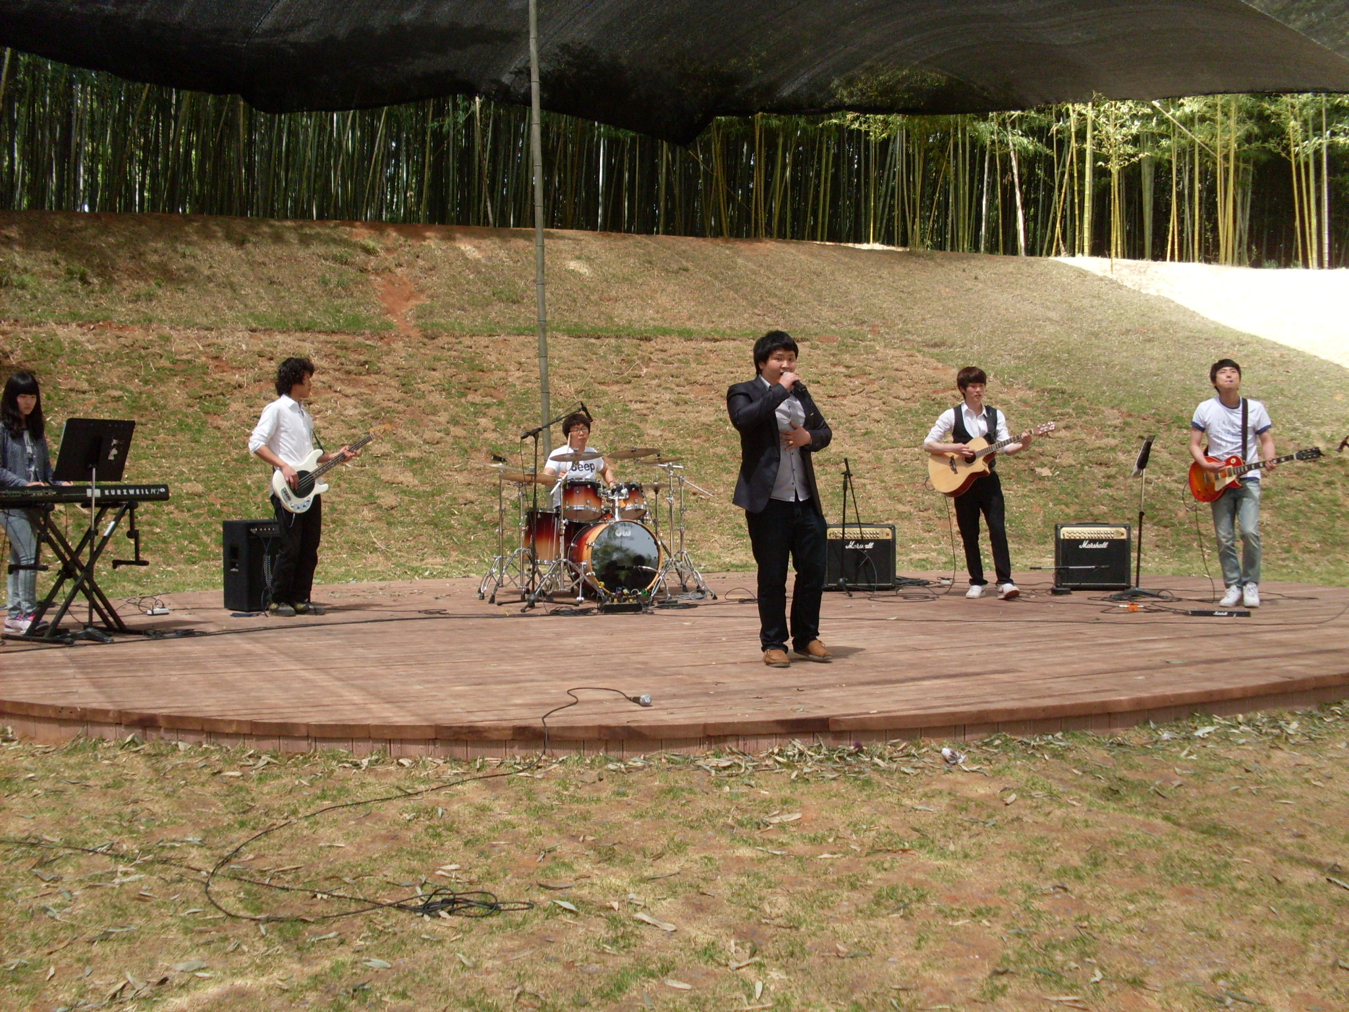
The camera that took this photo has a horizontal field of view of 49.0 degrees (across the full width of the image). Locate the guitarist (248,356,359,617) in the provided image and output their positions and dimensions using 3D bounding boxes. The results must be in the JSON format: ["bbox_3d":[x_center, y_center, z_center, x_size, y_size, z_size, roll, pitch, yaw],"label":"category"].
[{"bbox_3d":[-2.548,-0.144,10.064,0.560,1.750,0.580,1,3,31],"label":"guitarist"}]

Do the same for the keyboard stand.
[{"bbox_3d":[-3.608,0.379,8.933,0.520,0.800,0.640,1,3,27],"label":"keyboard stand"}]

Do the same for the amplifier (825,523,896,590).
[{"bbox_3d":[1.482,0.398,11.839,0.600,0.520,0.280,0,2,2],"label":"amplifier"}]

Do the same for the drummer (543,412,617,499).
[{"bbox_3d":[-0.775,-0.040,11.930,0.620,1.380,0.750,-1,3,-12],"label":"drummer"}]

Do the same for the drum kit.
[{"bbox_3d":[-0.586,0.104,11.365,1.750,1.140,1.450,-1,3,-18],"label":"drum kit"}]

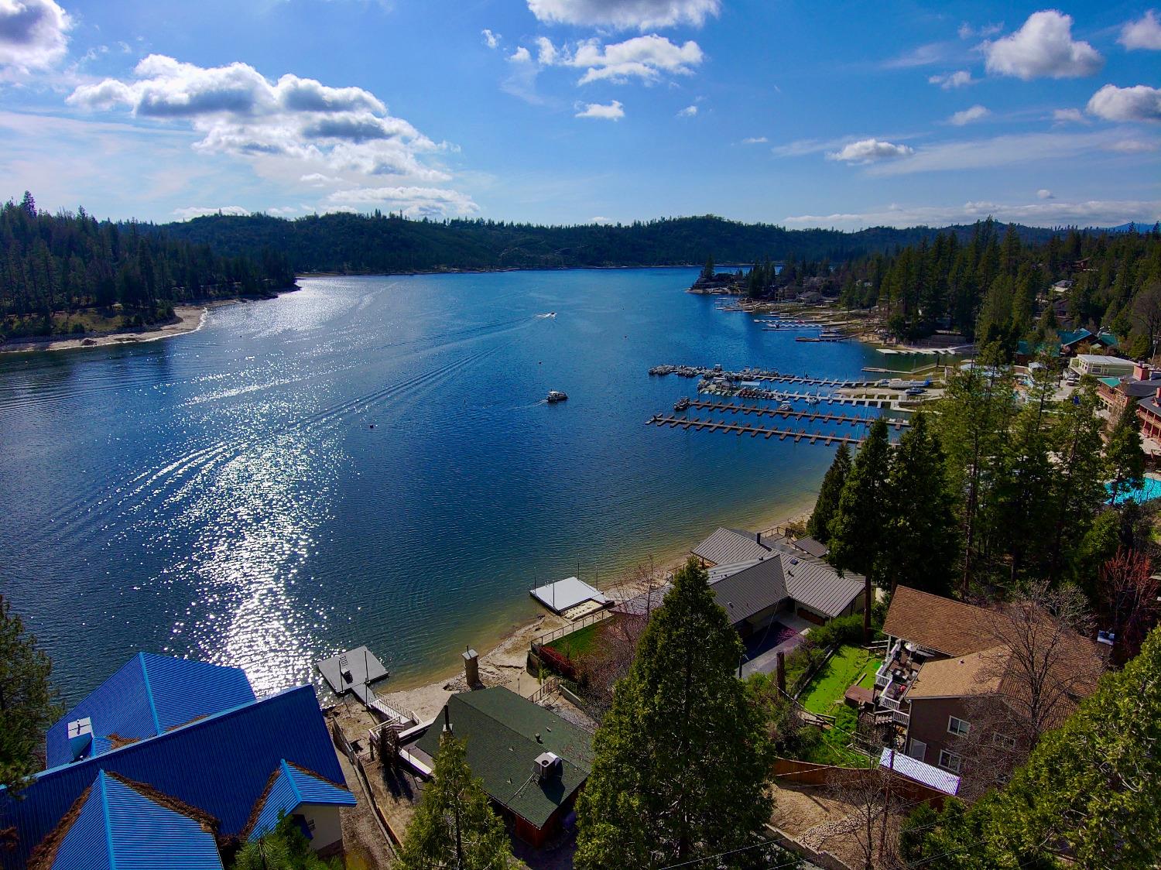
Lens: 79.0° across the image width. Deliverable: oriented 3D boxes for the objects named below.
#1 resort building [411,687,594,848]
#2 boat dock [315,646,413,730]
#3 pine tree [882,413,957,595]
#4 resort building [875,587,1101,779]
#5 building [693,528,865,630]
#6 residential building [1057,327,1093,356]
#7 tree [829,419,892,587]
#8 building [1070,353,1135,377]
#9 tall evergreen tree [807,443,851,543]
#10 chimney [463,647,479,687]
[{"bbox_3d":[-4.510,23.231,50.764,13.300,4.700,9.000,11,19,38],"label":"resort building"},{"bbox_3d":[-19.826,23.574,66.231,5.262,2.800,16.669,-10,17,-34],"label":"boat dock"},{"bbox_3d":[29.971,7.892,62.661,7.600,20.160,7.600,-1,15,0],"label":"pine tree"},{"bbox_3d":[30.054,17.789,52.201,15.000,7.500,18.300,9,18,34],"label":"resort building"},{"bbox_3d":[17.435,15.310,72.287,18.400,5.700,19.200,-12,18,-37],"label":"building"},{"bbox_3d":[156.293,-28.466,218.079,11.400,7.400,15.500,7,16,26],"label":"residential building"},{"bbox_3d":[25.114,8.652,61.766,6.000,20.880,6.000,-1,15,0],"label":"tree"},{"bbox_3d":[134.990,-17.552,182.110,11.300,6.700,11.300,4,15,17],"label":"building"},{"bbox_3d":[32.107,7.901,87.973,6.200,14.270,6.200,-1,15,0],"label":"tall evergreen tree"},{"bbox_3d":[-9.869,21.178,64.486,1.150,4.090,1.150,11,19,38],"label":"chimney"}]

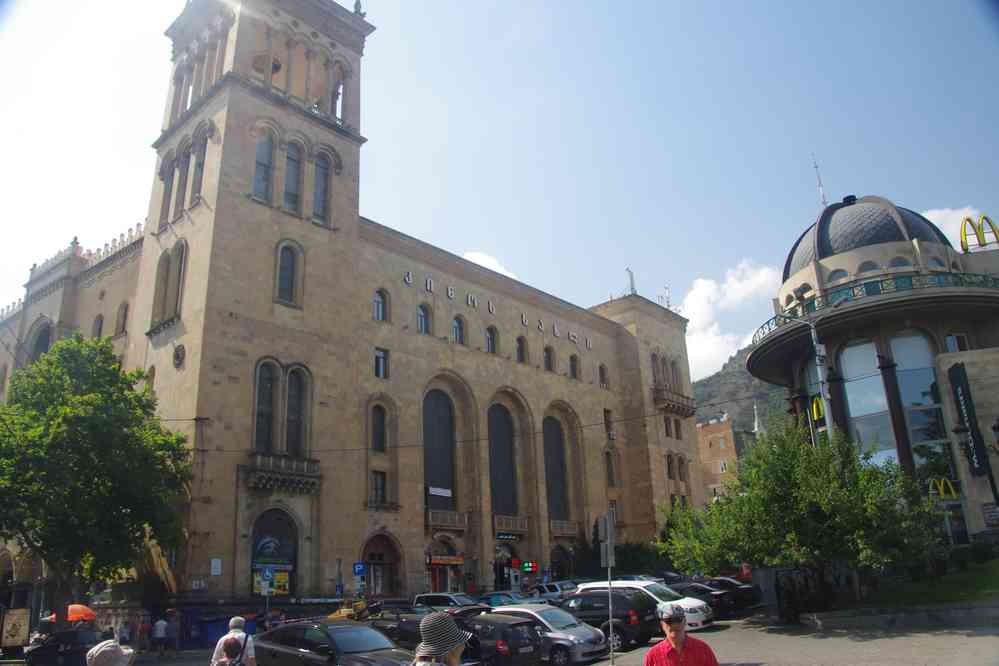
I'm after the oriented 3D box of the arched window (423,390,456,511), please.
[{"bbox_3d":[-4.409,8.414,54.537,0.400,9.000,3.400,-19,-26,39],"label":"arched window"}]

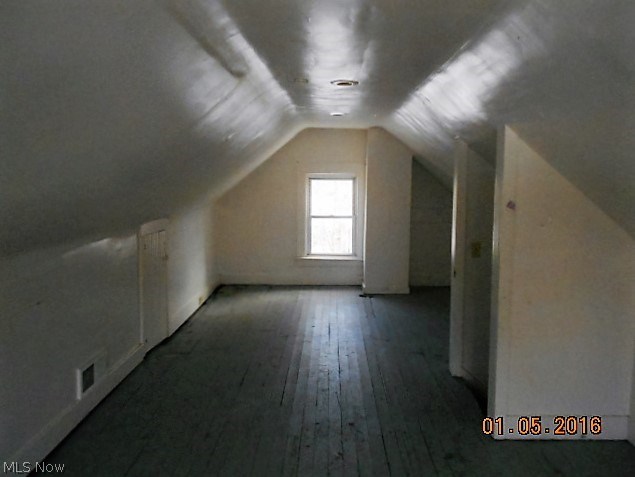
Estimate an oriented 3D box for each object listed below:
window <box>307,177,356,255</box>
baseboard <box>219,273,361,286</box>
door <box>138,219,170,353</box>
[{"bbox_3d":[0.206,-0.328,6.900,0.720,1.130,0.090,0,7,2],"label":"window"},{"bbox_3d":[-0.382,0.604,7.021,2.060,0.175,0.025,0,7,2],"label":"baseboard"},{"bbox_3d":[-1.516,0.414,4.458,0.050,1.120,0.640,0,7,2],"label":"door"}]

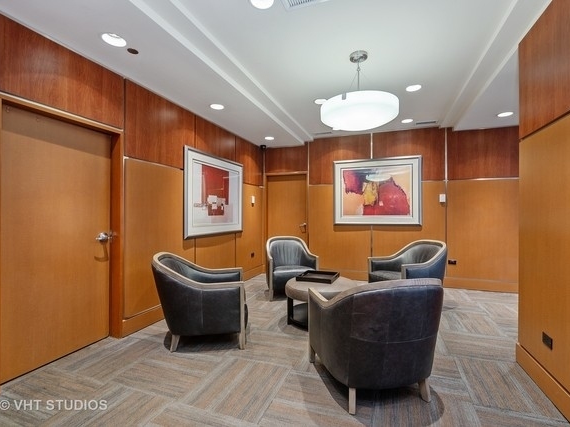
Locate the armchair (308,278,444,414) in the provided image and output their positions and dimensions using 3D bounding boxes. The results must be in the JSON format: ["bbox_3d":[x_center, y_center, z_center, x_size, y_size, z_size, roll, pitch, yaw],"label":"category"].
[{"bbox_3d":[0.635,0.818,1.922,0.710,0.845,0.870,0,0,-12],"label":"armchair"}]

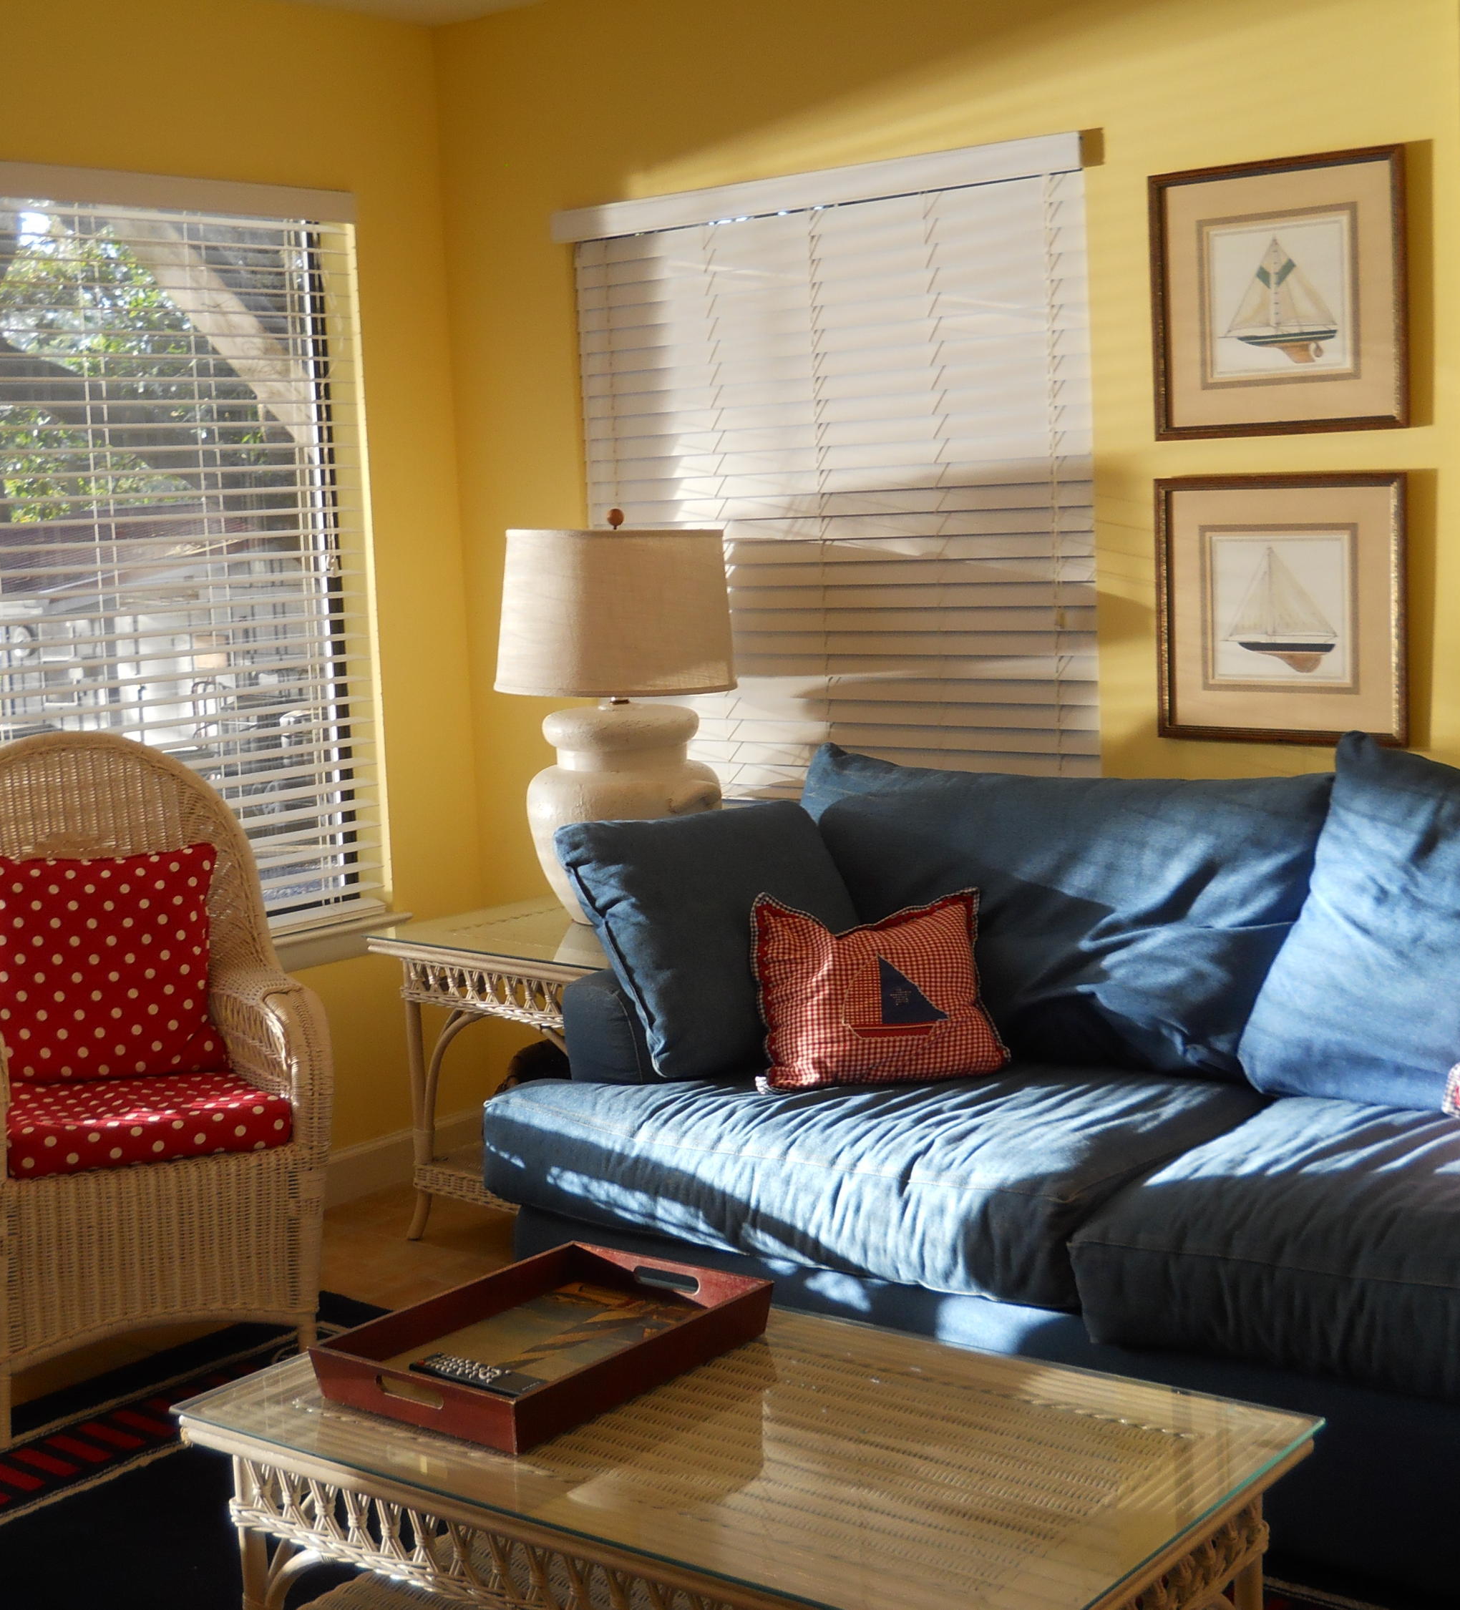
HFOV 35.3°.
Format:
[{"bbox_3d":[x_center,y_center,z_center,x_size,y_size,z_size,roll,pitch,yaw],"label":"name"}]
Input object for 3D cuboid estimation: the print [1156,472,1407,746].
[{"bbox_3d":[0.886,-0.315,3.688,0.438,0.424,0.025,4,10,41],"label":"print"}]

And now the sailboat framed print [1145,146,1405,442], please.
[{"bbox_3d":[0.866,-0.798,3.621,0.438,0.422,0.025,4,10,41],"label":"sailboat framed print"}]

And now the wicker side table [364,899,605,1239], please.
[{"bbox_3d":[-0.266,0.539,4.462,0.650,0.609,0.545,4,10,41],"label":"wicker side table"}]

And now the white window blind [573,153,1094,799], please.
[{"bbox_3d":[0.154,-0.571,4.248,1.215,1.150,0.080,4,10,41],"label":"white window blind"}]

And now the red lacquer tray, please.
[{"bbox_3d":[-0.212,0.628,2.696,0.325,0.061,0.445,4,10,39],"label":"red lacquer tray"}]

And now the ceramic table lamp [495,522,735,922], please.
[{"bbox_3d":[-0.208,-0.151,4.360,0.465,0.780,0.465,-2,8,0],"label":"ceramic table lamp"}]

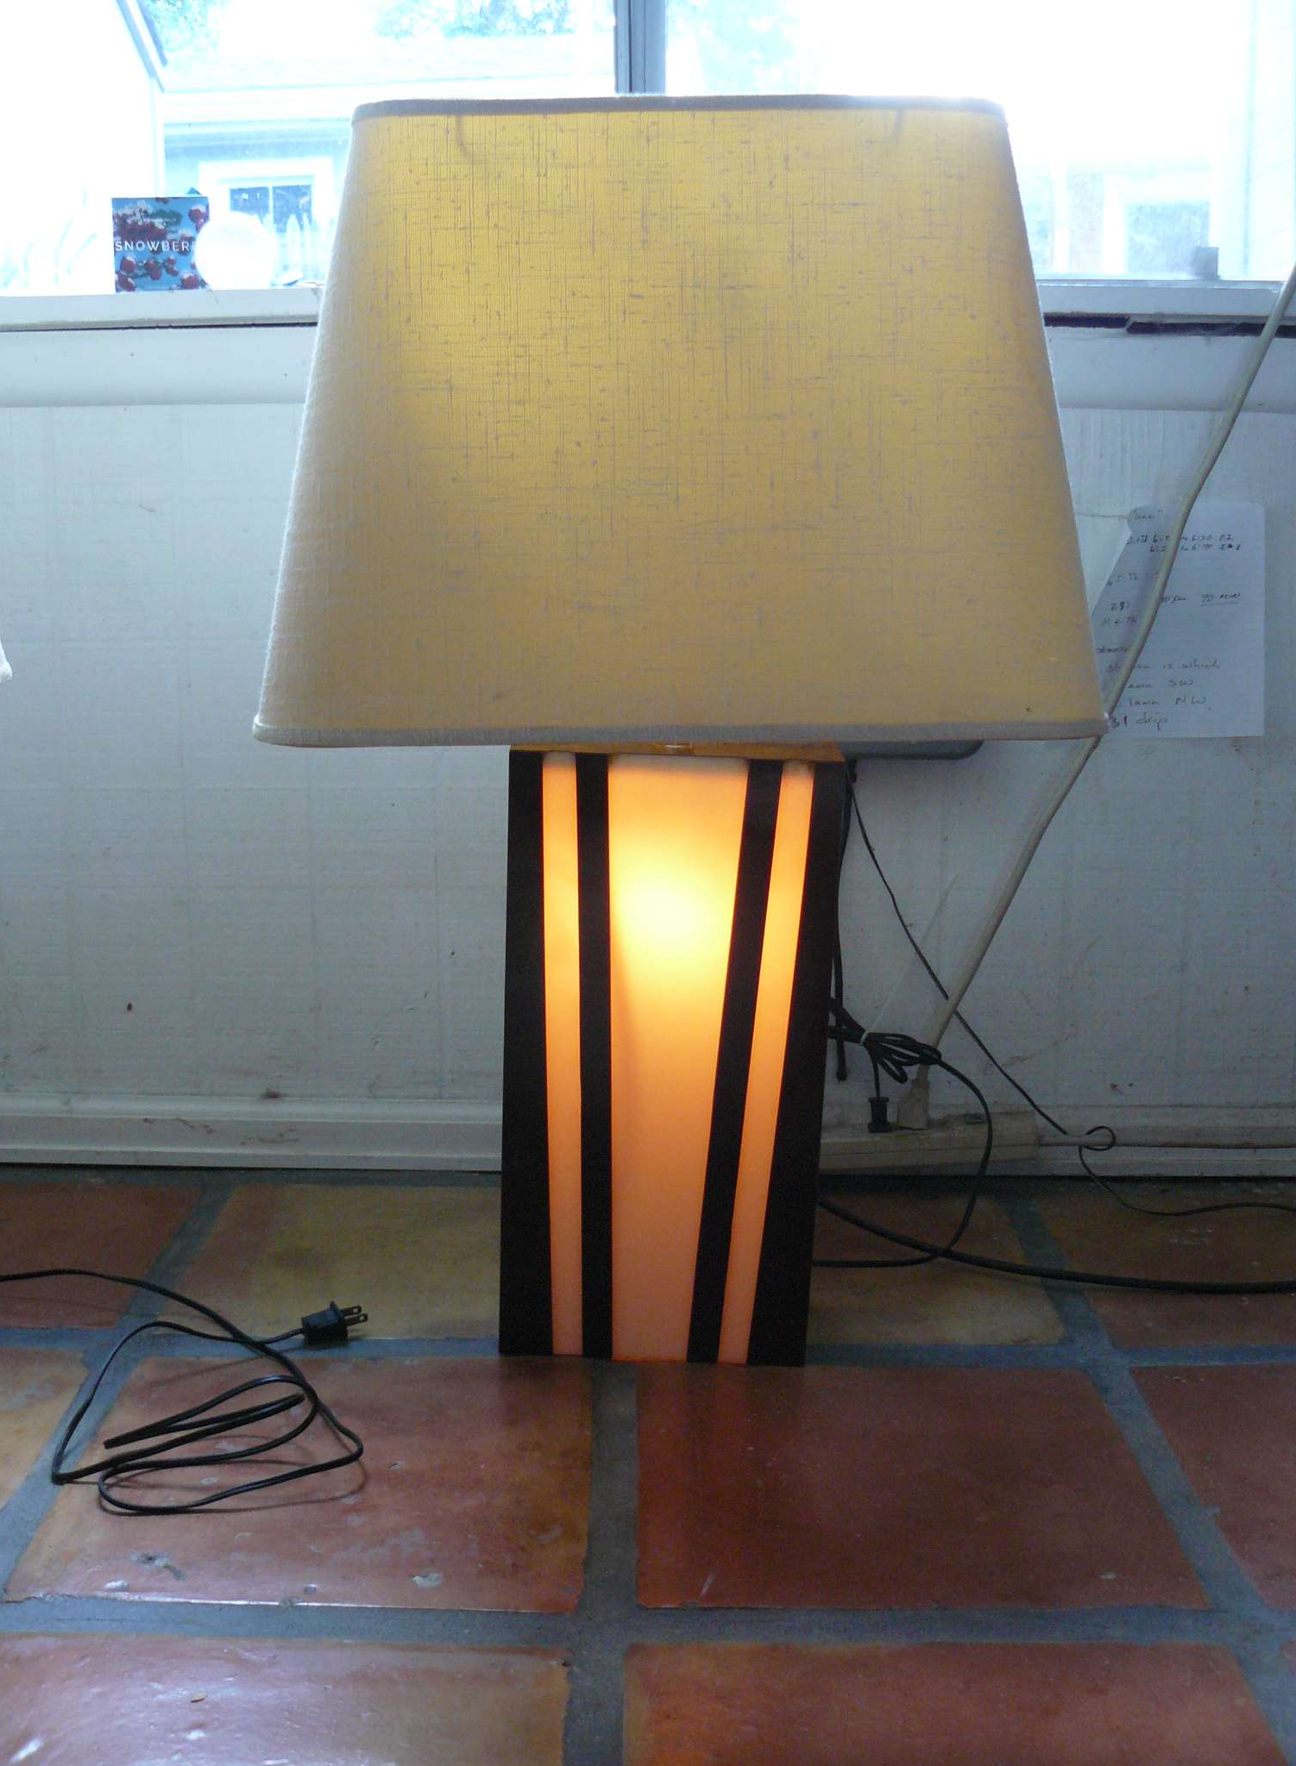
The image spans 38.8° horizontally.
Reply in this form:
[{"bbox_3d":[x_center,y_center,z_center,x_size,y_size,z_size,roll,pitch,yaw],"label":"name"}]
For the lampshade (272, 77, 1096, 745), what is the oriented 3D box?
[{"bbox_3d":[0.018,-0.289,1.193,0.508,0.358,0.370,0,11,1],"label":"lampshade"}]

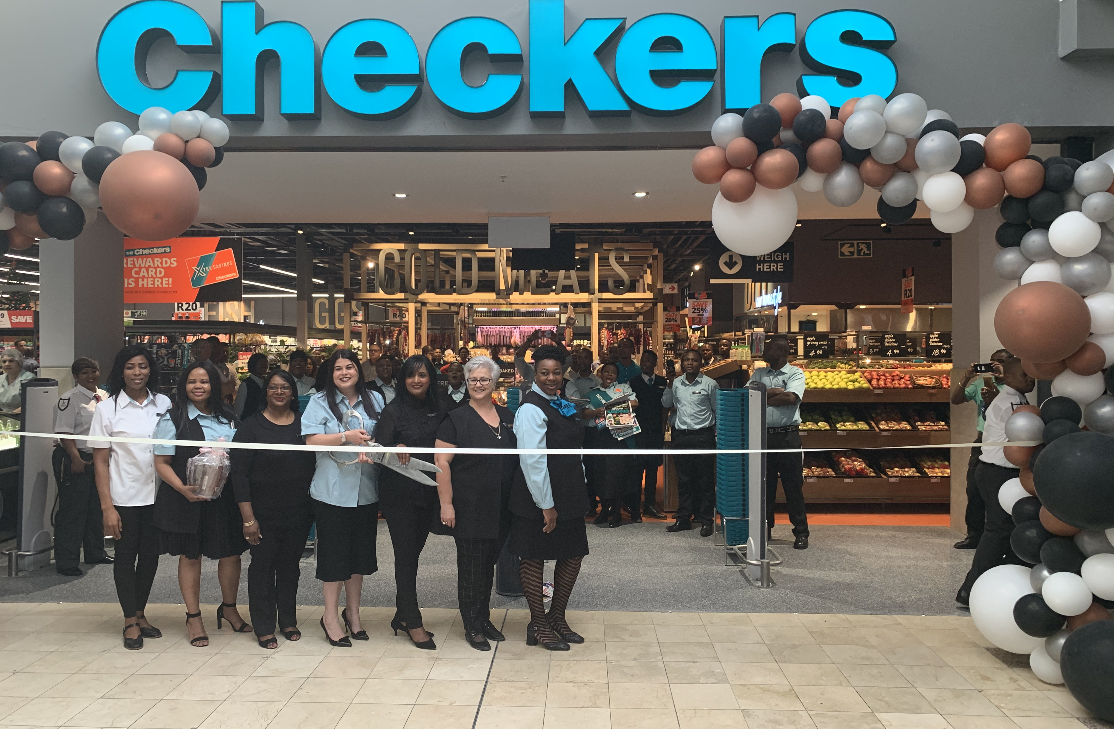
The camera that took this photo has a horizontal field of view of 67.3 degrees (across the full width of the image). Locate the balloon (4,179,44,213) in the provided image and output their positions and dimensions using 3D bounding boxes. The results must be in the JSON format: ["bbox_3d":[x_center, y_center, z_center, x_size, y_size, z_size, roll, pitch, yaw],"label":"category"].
[{"bbox_3d":[-2.801,-0.881,4.400,0.185,0.178,0.185,0,1,2],"label":"balloon"}]

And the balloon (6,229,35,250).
[{"bbox_3d":[-2.873,-0.701,4.480,0.180,0.175,0.180,0,1,2],"label":"balloon"}]

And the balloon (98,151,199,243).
[{"bbox_3d":[-2.152,-0.894,4.420,0.478,0.476,0.478,0,1,2],"label":"balloon"}]

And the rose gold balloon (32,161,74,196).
[{"bbox_3d":[-2.660,-0.982,4.420,0.187,0.184,0.187,0,1,2],"label":"rose gold balloon"}]

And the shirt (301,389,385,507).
[{"bbox_3d":[-1.220,0.475,4.760,0.470,0.670,0.310,0,1,-34],"label":"shirt"}]

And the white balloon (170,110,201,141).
[{"bbox_3d":[-2.091,-1.348,4.720,0.162,0.168,0.162,0,1,2],"label":"white balloon"}]

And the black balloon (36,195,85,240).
[{"bbox_3d":[-2.595,-0.765,4.380,0.226,0.230,0.226,0,1,2],"label":"black balloon"}]

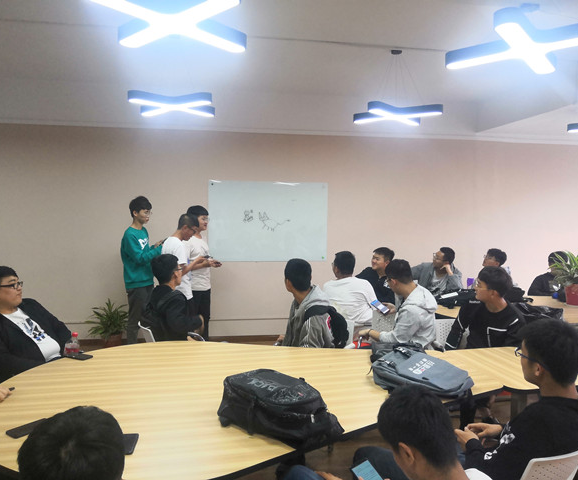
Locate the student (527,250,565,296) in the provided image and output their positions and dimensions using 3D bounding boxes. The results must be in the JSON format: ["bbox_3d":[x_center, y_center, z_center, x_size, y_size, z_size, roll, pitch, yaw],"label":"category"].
[{"bbox_3d":[2.911,0.734,5.332,0.560,1.210,0.780,1,3,9],"label":"student"}]

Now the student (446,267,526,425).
[{"bbox_3d":[1.317,0.800,3.260,0.580,1.230,0.800,2,3,19],"label":"student"}]

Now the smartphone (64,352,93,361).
[{"bbox_3d":[-1.198,0.657,2.837,0.158,0.009,0.076,2,3,28],"label":"smartphone"}]

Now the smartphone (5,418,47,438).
[{"bbox_3d":[-1.018,0.743,1.979,0.077,0.008,0.160,2,3,31],"label":"smartphone"}]

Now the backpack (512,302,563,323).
[{"bbox_3d":[2.013,0.596,4.185,0.450,0.140,0.300,2,3,22],"label":"backpack"}]

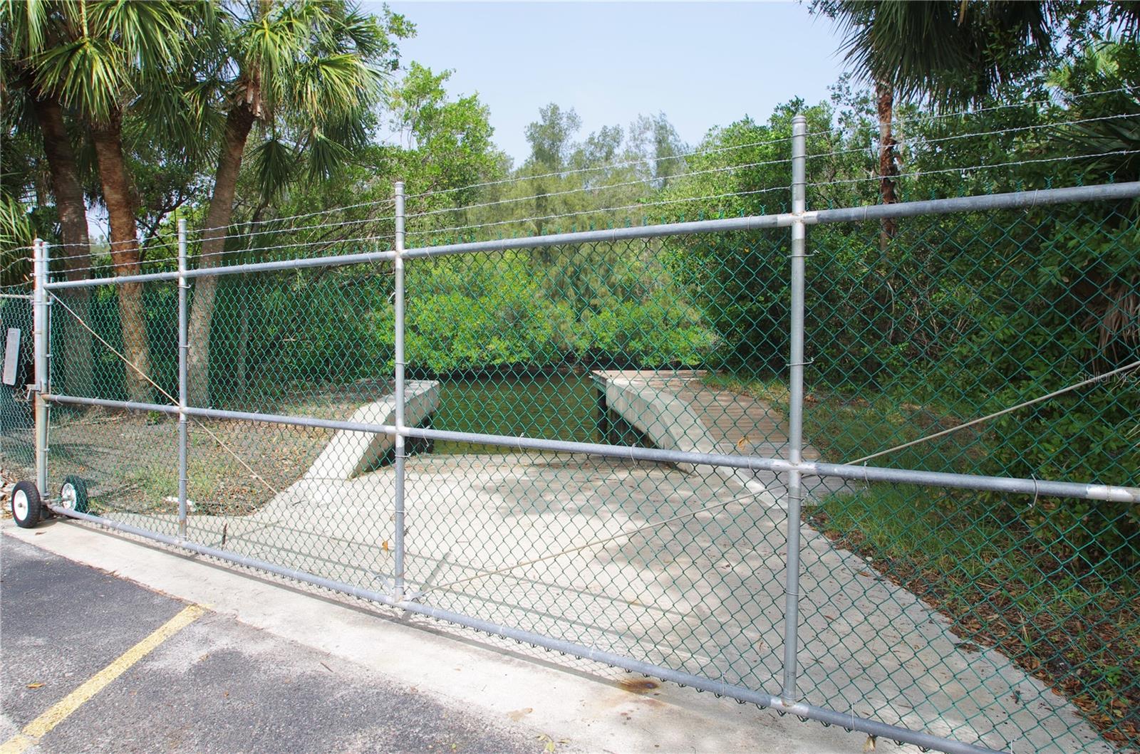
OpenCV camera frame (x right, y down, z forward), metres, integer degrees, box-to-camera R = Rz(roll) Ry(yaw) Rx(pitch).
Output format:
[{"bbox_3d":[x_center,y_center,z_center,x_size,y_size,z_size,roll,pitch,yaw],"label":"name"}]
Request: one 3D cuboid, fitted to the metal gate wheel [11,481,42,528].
[{"bbox_3d":[-4.227,0.995,5.158,0.366,0.366,0.068,2,2,30],"label":"metal gate wheel"}]

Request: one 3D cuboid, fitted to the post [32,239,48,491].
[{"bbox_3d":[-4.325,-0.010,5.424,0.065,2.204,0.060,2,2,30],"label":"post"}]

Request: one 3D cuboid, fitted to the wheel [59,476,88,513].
[{"bbox_3d":[-4.064,0.990,5.436,0.366,0.366,0.068,2,2,30],"label":"wheel"}]

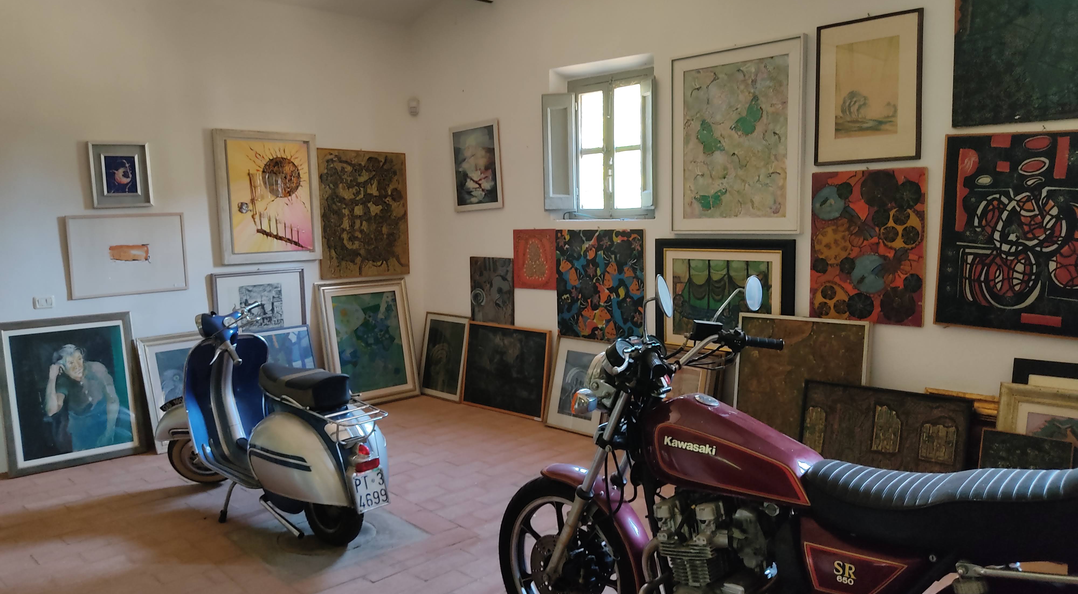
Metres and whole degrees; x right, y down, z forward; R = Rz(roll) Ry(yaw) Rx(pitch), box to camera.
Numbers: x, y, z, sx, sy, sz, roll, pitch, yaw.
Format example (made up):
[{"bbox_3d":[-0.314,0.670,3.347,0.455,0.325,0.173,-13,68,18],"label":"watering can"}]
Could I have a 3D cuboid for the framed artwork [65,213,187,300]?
[{"bbox_3d":[-2.710,-0.279,5.358,0.718,0.531,0.028,-8,10,-43],"label":"framed artwork"}]

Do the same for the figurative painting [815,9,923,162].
[{"bbox_3d":[1.660,-1.036,4.092,0.028,0.711,0.539,-8,9,-43],"label":"figurative painting"}]

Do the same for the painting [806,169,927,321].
[{"bbox_3d":[1.658,-0.261,4.125,0.030,0.750,0.560,-7,9,-44],"label":"painting"}]

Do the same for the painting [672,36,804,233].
[{"bbox_3d":[1.102,-0.879,4.606,0.045,1.026,0.830,-7,9,-44],"label":"painting"}]

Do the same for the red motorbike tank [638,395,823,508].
[{"bbox_3d":[0.583,0.418,2.356,0.540,0.250,0.270,3,8,37],"label":"red motorbike tank"}]

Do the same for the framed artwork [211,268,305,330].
[{"bbox_3d":[-2.032,0.084,5.940,0.700,0.540,0.030,-7,9,-44],"label":"framed artwork"}]

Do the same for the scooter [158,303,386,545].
[{"bbox_3d":[-1.413,0.583,4.090,1.780,1.060,0.670,5,8,43],"label":"scooter"}]

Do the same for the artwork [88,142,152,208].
[{"bbox_3d":[-2.687,-0.783,5.210,0.357,0.410,0.040,-7,9,-44],"label":"artwork"}]

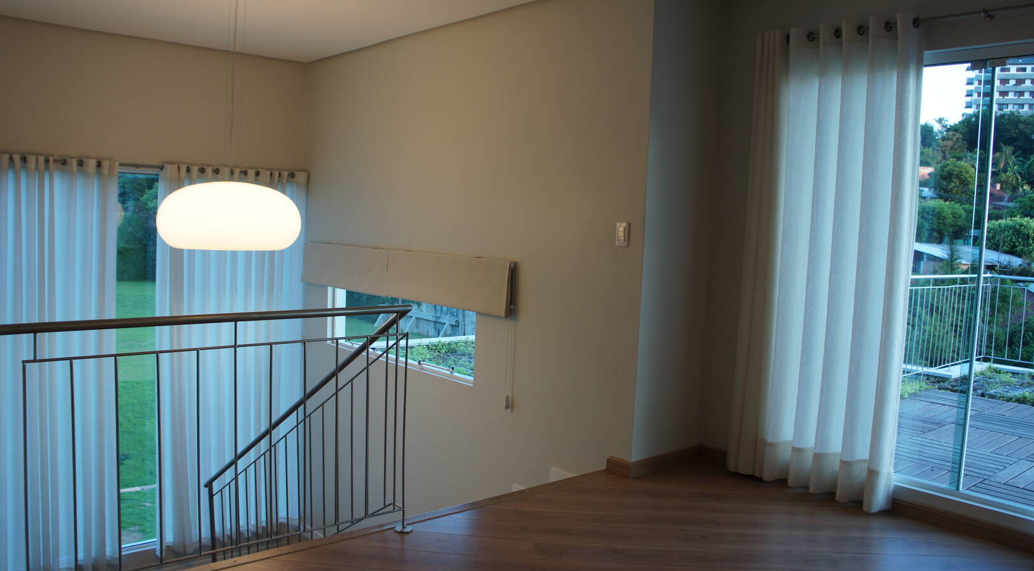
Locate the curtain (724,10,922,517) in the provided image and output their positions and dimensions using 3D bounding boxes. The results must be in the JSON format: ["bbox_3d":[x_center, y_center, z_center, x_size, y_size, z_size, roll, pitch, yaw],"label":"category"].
[{"bbox_3d":[1.511,-0.113,3.894,0.116,2.373,0.853,-2,7,-42],"label":"curtain"}]

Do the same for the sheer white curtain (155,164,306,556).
[{"bbox_3d":[-2.333,0.592,6.381,1.278,3.105,0.116,-2,7,-42],"label":"sheer white curtain"}]

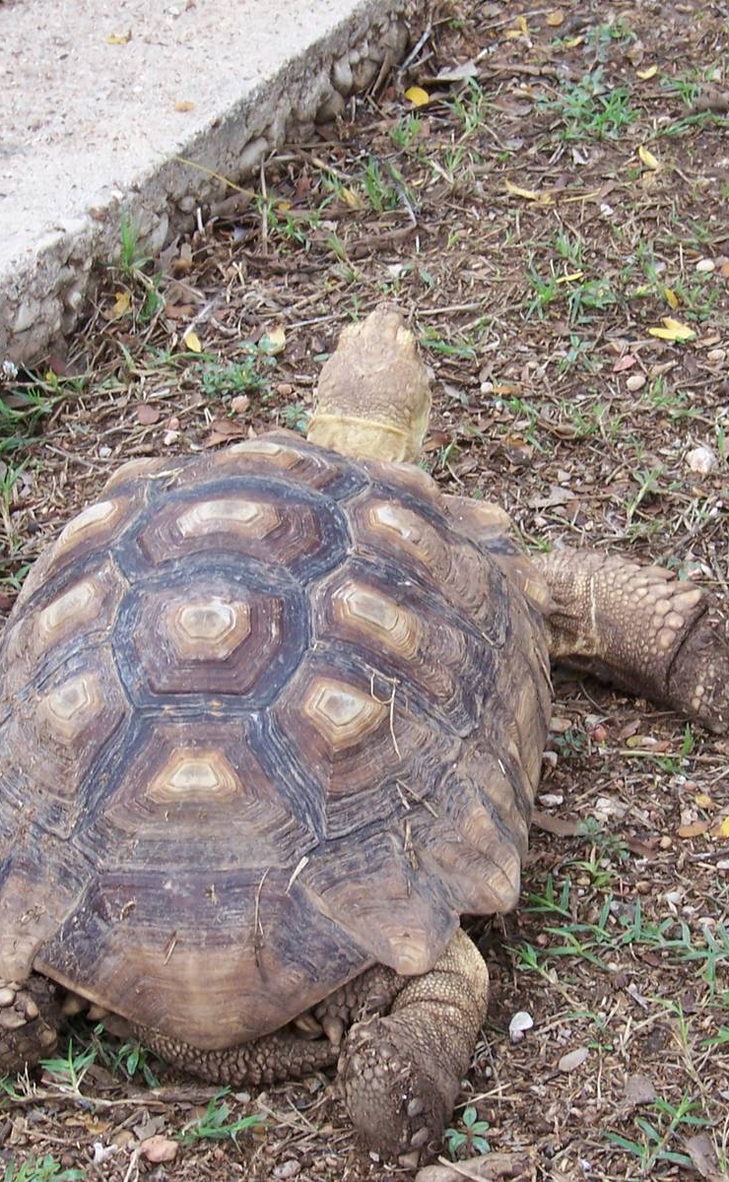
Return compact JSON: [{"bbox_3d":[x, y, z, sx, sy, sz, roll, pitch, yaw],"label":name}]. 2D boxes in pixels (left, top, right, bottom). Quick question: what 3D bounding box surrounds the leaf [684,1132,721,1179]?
[{"bbox_3d":[0.205,0.340,2.442,0.016,0.010,0.043,-3,33,-4],"label":"leaf"}]

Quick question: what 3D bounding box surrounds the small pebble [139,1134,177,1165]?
[{"bbox_3d":[-0.118,0.321,2.327,0.022,0.015,0.017,0,35,0],"label":"small pebble"}]

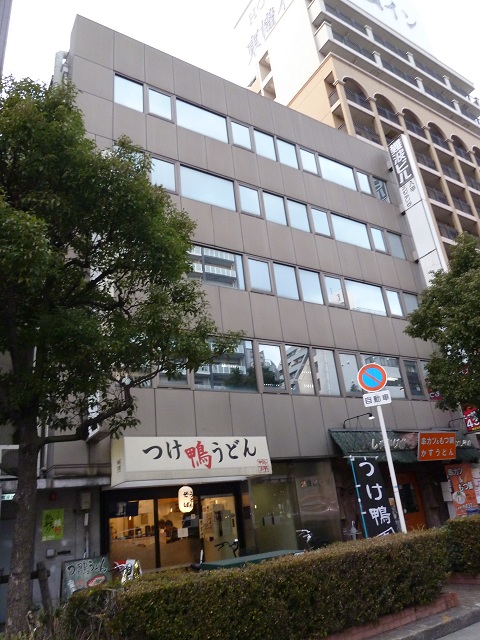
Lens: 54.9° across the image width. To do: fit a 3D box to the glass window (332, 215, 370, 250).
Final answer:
[{"bbox_3d":[5.053,-3.958,20.947,2.236,1.471,0.120,8,-27,-31],"label":"glass window"}]

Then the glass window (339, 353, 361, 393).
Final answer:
[{"bbox_3d":[4.170,2.016,17.352,0.876,1.553,0.120,8,-27,-31],"label":"glass window"}]

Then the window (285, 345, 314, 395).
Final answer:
[{"bbox_3d":[2.106,1.768,16.136,1.057,1.770,0.120,8,-27,-31],"label":"window"}]

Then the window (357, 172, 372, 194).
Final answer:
[{"bbox_3d":[6.240,-6.785,23.044,0.787,1.214,0.120,8,-27,-31],"label":"window"}]

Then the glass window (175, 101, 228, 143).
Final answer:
[{"bbox_3d":[-1.524,-8.233,19.195,2.393,1.478,0.100,8,-26,-31],"label":"glass window"}]

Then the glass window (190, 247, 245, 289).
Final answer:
[{"bbox_3d":[-0.764,-1.802,15.937,2.168,1.453,0.120,8,-27,-31],"label":"glass window"}]

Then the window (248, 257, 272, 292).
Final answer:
[{"bbox_3d":[0.742,-1.637,17.199,0.980,1.311,0.100,8,-26,-31],"label":"window"}]

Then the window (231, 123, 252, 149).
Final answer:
[{"bbox_3d":[0.051,-7.682,19.376,0.899,1.264,0.120,8,-27,-31],"label":"window"}]

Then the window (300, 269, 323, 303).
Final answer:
[{"bbox_3d":[2.787,-1.282,18.095,1.028,1.431,0.120,8,-27,-31],"label":"window"}]

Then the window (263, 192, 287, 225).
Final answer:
[{"bbox_3d":[1.456,-4.571,19.103,1.164,1.447,0.100,8,-26,-31],"label":"window"}]

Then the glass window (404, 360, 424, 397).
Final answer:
[{"bbox_3d":[7.368,2.487,19.674,0.875,1.587,0.100,8,-26,-31],"label":"glass window"}]

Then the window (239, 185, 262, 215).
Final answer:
[{"bbox_3d":[0.385,-4.664,18.122,0.879,1.252,0.120,8,-27,-31],"label":"window"}]

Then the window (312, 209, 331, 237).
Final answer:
[{"bbox_3d":[3.672,-4.381,20.831,0.932,1.314,0.100,8,-26,-31],"label":"window"}]

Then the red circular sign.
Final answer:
[{"bbox_3d":[2.806,1.222,9.810,0.600,0.600,0.030,-14,-23,18],"label":"red circular sign"}]

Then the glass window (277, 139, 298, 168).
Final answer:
[{"bbox_3d":[2.171,-7.529,21.020,1.138,1.488,0.100,8,-26,-31],"label":"glass window"}]

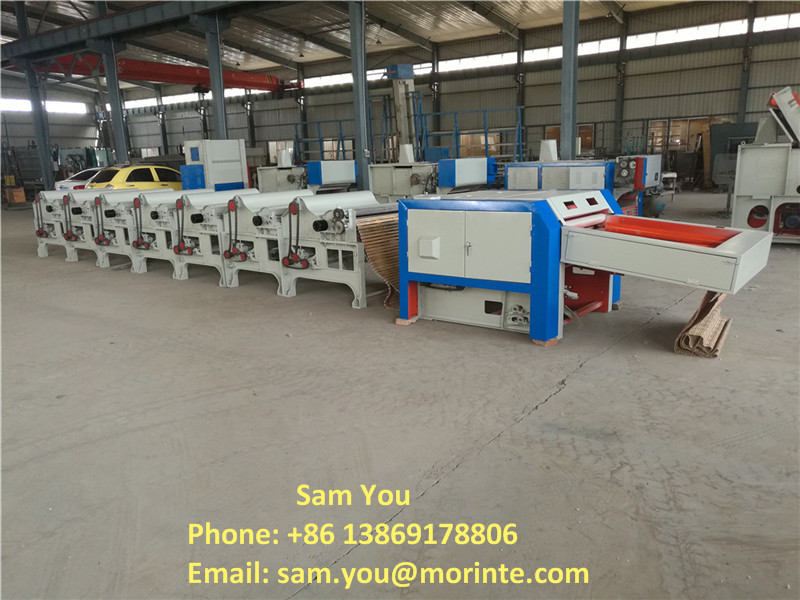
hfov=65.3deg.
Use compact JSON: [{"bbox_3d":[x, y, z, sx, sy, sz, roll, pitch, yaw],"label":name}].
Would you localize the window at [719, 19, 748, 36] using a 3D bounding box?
[{"bbox_3d":[16.100,-13.125,30.130,1.360,0.680,0.100,8,16,36],"label":"window"}]

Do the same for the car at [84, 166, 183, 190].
[{"bbox_3d":[-8.843,-4.000,22.168,1.620,1.470,3.560,8,16,37],"label":"car"}]

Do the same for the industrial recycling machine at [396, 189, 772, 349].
[{"bbox_3d":[1.591,-0.357,5.501,2.700,1.160,1.720,8,16,37],"label":"industrial recycling machine"}]

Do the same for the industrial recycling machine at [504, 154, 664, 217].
[{"bbox_3d":[3.710,-2.248,13.022,2.400,1.380,2.060,8,16,37],"label":"industrial recycling machine"}]

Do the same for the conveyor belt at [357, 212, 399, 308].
[{"bbox_3d":[0.194,-0.469,6.669,0.780,0.940,1.060,8,16,37],"label":"conveyor belt"}]

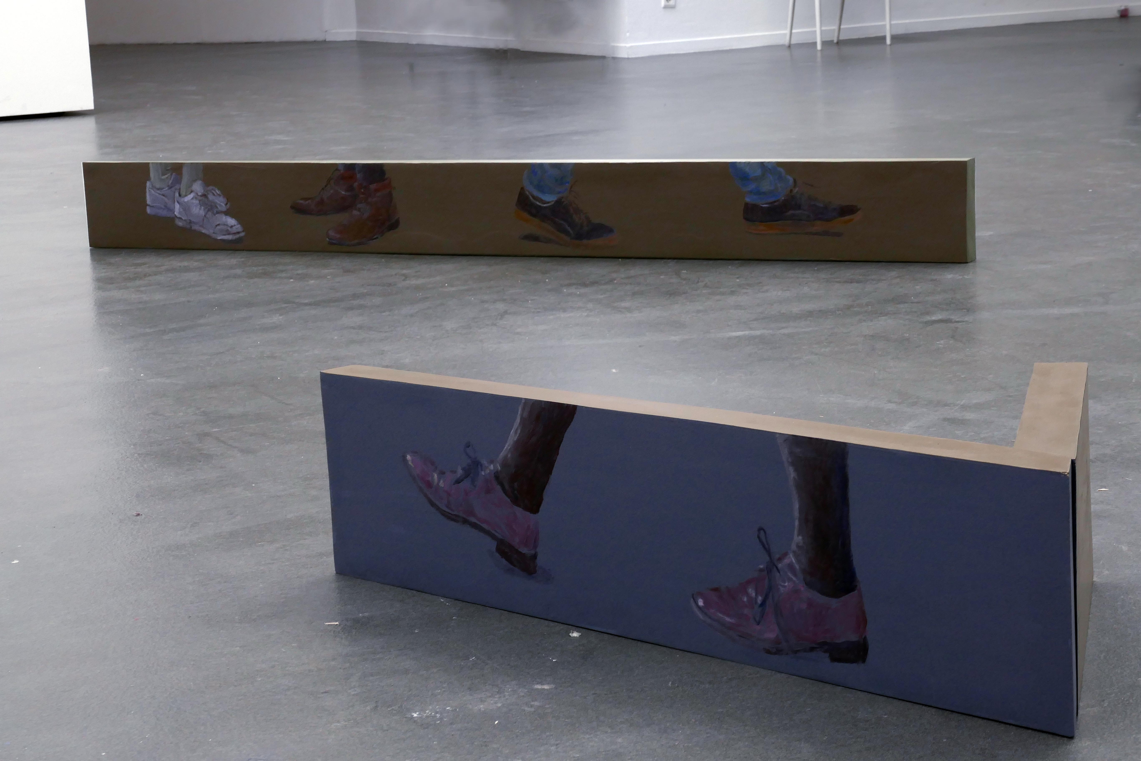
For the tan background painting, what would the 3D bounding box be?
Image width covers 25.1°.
[{"bbox_3d":[-0.196,-0.423,6.278,2.479,0.227,0.053,3,12,29],"label":"tan background painting"}]

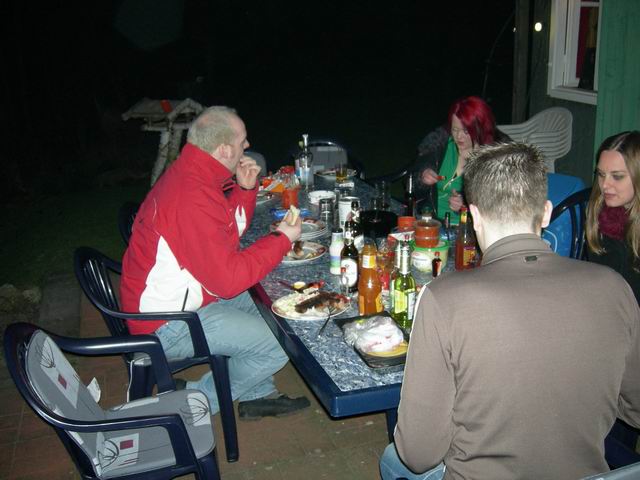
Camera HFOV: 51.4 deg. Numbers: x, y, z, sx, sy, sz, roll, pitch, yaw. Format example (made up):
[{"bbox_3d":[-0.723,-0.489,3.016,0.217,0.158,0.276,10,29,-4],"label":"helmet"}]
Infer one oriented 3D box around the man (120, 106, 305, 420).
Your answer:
[{"bbox_3d":[-0.428,0.119,2.672,0.770,1.310,0.540,-3,19,-7],"label":"man"}]

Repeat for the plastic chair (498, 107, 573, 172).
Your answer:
[{"bbox_3d":[1.492,-0.443,4.774,0.570,0.900,0.570,-5,19,-11],"label":"plastic chair"}]

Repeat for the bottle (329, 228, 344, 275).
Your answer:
[{"bbox_3d":[0.060,0.037,2.368,0.060,0.161,0.060,-3,18,1],"label":"bottle"}]

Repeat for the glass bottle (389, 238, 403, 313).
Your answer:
[{"bbox_3d":[0.257,0.110,2.106,0.064,0.231,0.064,-1,19,0],"label":"glass bottle"}]

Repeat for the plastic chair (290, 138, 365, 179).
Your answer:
[{"bbox_3d":[0.076,-0.215,4.368,0.570,0.830,0.580,-5,19,-11],"label":"plastic chair"}]

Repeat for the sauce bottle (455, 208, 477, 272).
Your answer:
[{"bbox_3d":[0.511,-0.008,2.332,0.069,0.223,0.069,-3,18,1],"label":"sauce bottle"}]

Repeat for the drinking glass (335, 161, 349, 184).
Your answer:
[{"bbox_3d":[0.120,-0.377,3.714,0.065,0.110,0.065,-1,19,0],"label":"drinking glass"}]

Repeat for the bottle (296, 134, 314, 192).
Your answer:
[{"bbox_3d":[-0.073,-0.420,3.558,0.079,0.300,0.079,-1,19,0],"label":"bottle"}]

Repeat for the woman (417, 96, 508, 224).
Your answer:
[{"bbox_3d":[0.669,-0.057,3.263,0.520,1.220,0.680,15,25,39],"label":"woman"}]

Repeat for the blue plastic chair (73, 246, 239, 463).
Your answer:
[{"bbox_3d":[-0.628,0.389,2.626,0.550,0.840,0.570,-5,18,-6],"label":"blue plastic chair"}]

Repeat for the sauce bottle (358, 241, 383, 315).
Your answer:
[{"bbox_3d":[0.164,0.115,2.105,0.082,0.228,0.082,-1,19,0],"label":"sauce bottle"}]

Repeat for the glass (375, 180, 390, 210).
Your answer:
[{"bbox_3d":[0.306,-0.215,3.215,0.060,0.123,0.060,-1,19,0],"label":"glass"}]

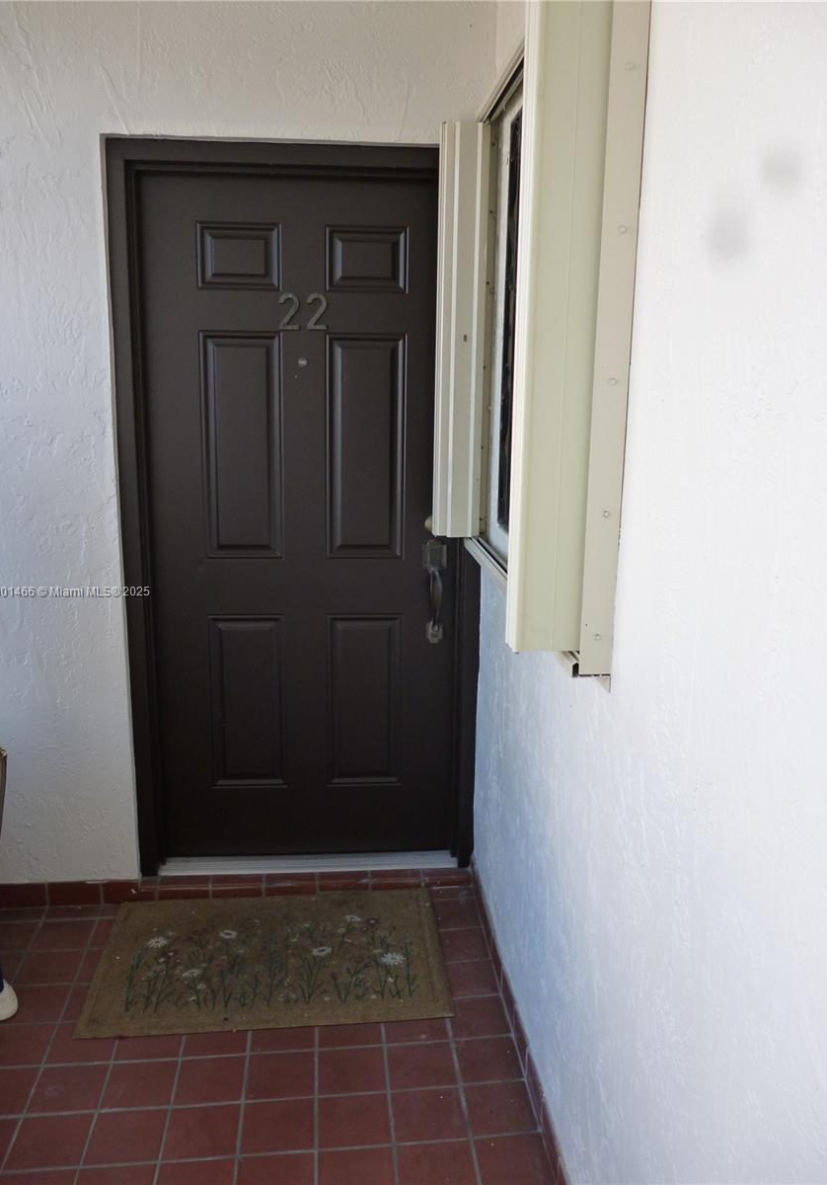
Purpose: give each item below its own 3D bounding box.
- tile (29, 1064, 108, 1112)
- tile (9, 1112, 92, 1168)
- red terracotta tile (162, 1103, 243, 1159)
[{"bbox_3d":[-0.762,1.105,2.124,0.150,0.013,0.150,-1,12,-6],"label":"tile"},{"bbox_3d":[-0.746,1.135,1.974,0.149,0.012,0.149,-1,12,-6],"label":"tile"},{"bbox_3d":[-0.441,1.134,2.008,0.150,0.013,0.150,-1,12,-6],"label":"red terracotta tile"}]

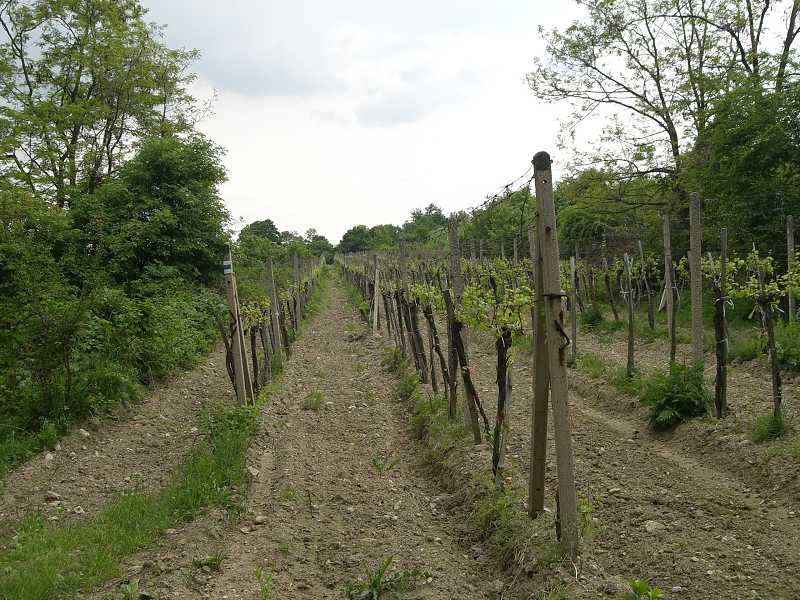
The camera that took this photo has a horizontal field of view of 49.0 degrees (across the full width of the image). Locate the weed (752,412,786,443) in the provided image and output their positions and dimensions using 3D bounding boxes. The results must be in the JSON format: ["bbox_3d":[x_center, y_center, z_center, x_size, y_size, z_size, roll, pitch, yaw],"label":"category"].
[{"bbox_3d":[2.672,0.922,6.350,0.240,0.190,0.220,-1,2,0],"label":"weed"}]

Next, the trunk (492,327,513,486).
[{"bbox_3d":[0.677,0.703,5.800,0.120,1.040,0.120,1,2,5],"label":"trunk"}]

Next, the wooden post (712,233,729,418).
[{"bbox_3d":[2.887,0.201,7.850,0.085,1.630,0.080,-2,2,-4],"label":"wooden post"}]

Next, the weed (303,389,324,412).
[{"bbox_3d":[-0.936,1.087,9.500,0.225,0.220,0.200,-2,2,-4],"label":"weed"}]

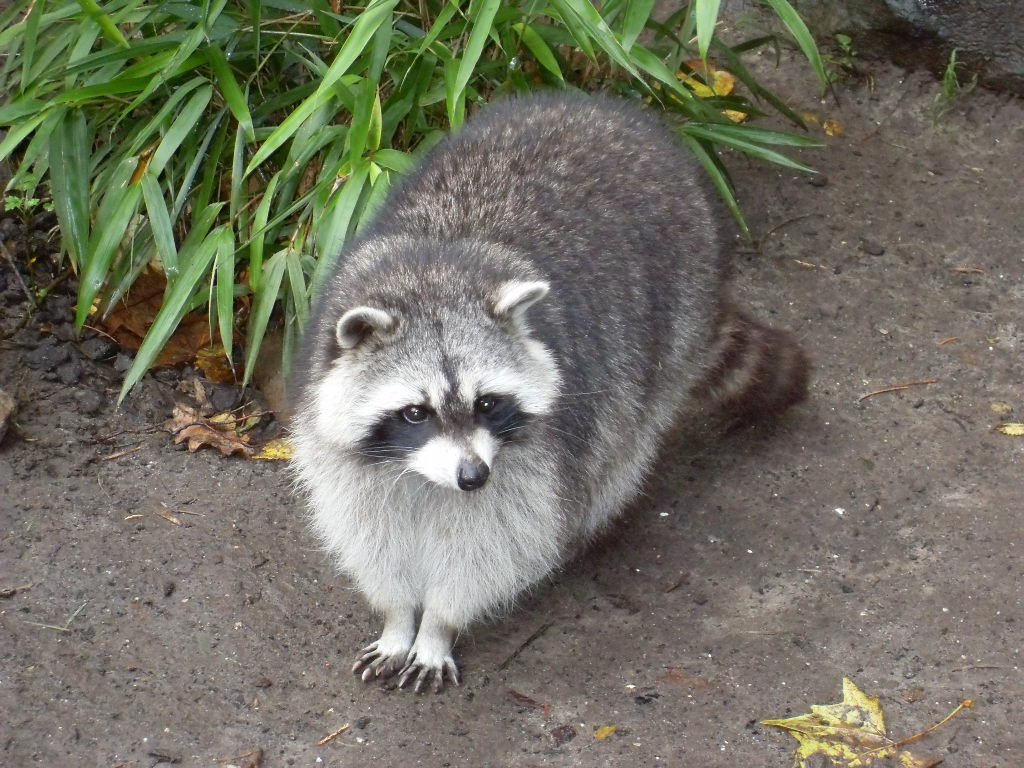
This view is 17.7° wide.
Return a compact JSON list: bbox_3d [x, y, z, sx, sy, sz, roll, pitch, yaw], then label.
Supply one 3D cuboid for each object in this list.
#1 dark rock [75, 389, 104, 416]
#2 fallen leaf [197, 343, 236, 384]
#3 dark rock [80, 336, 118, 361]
[{"bbox_3d":[-0.338,0.015,2.629,0.024,0.015,0.018,0,37,0],"label":"dark rock"},{"bbox_3d":[-0.234,-0.017,2.600,0.034,0.015,0.040,0,40,0],"label":"fallen leaf"},{"bbox_3d":[-0.329,-0.028,2.619,0.030,0.016,0.024,0,40,0],"label":"dark rock"}]

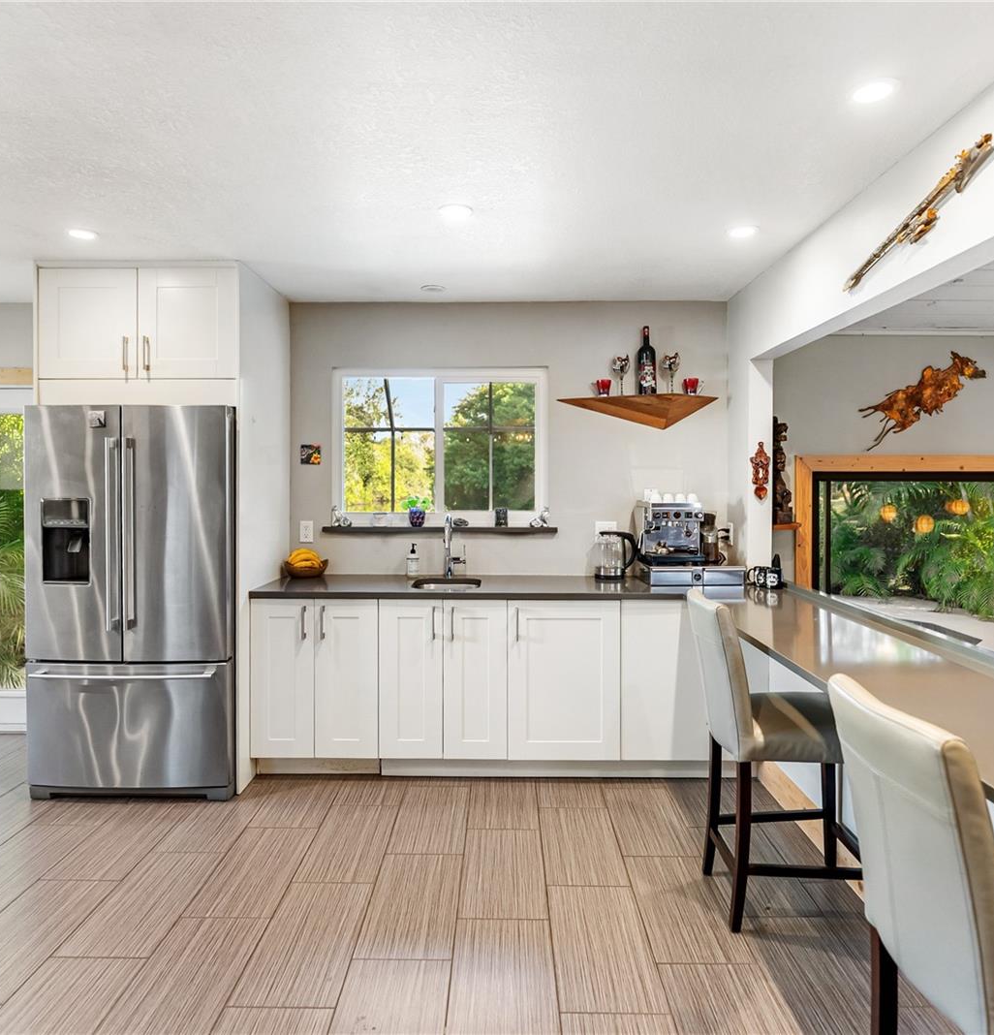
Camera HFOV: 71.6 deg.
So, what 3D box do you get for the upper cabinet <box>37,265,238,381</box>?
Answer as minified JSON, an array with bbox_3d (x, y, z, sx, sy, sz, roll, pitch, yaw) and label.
[{"bbox_3d":[-1.658,-0.910,3.510,0.929,0.535,0.657,0,3,1],"label":"upper cabinet"}]

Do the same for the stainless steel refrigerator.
[{"bbox_3d":[-1.665,0.368,3.454,0.924,1.788,0.788,0,3,1],"label":"stainless steel refrigerator"}]

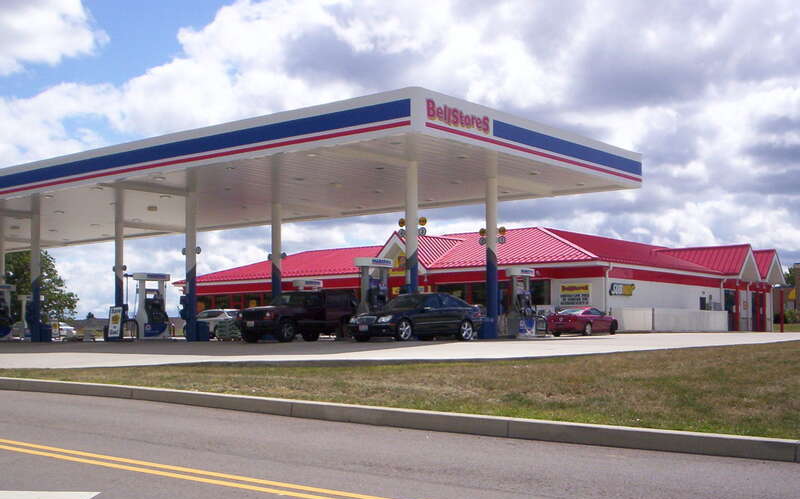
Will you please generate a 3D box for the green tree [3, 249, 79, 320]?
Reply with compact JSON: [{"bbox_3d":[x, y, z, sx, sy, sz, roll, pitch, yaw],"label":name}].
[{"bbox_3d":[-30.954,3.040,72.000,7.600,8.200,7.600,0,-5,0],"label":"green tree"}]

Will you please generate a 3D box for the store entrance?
[{"bbox_3d":[24.180,4.263,57.500,0.200,2.600,2.300,-4,-6,45],"label":"store entrance"}]

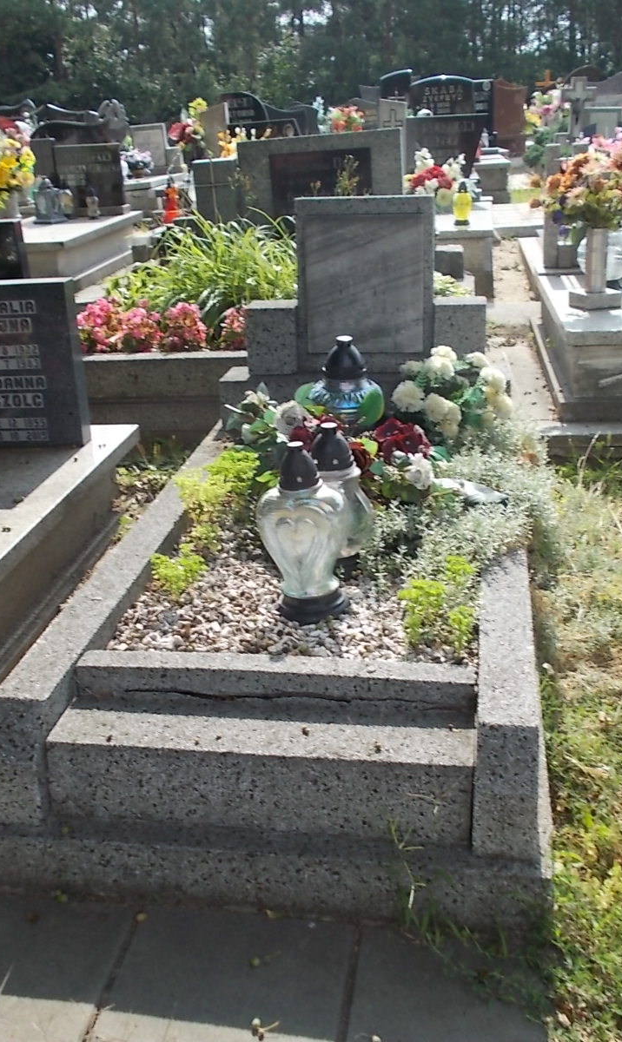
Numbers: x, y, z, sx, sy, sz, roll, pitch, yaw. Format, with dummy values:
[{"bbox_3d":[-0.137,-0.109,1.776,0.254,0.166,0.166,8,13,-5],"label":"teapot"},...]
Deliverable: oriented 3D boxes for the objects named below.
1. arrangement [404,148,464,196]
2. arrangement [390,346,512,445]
[{"bbox_3d":[0.926,-2.659,7.950,0.450,0.360,0.380,2,23,10],"label":"arrangement"},{"bbox_3d":[0.387,-0.330,2.849,0.330,0.280,0.290,1,21,10],"label":"arrangement"}]

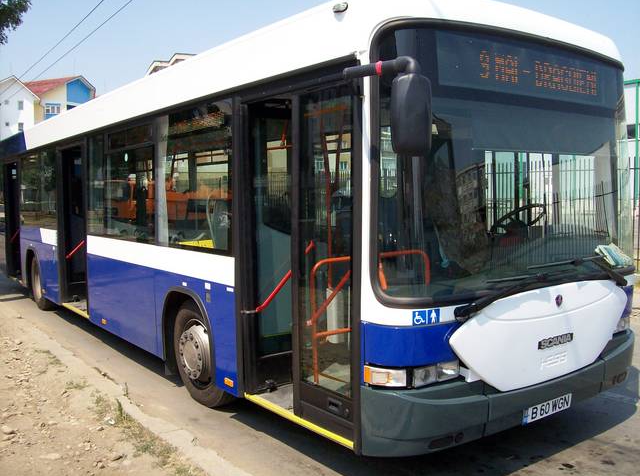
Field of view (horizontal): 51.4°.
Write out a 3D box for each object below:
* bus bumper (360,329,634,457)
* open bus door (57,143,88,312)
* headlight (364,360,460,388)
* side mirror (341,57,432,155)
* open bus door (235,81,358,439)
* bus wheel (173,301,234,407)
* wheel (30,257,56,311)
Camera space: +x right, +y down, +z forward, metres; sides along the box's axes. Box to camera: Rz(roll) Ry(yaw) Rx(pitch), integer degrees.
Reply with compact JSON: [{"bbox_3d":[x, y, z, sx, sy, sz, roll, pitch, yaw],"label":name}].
[{"bbox_3d":[1.389,1.043,4.590,2.500,0.470,0.440,-3,4,-35],"label":"bus bumper"},{"bbox_3d":[-3.341,-0.135,9.158,0.180,2.280,1.380,-3,4,-35],"label":"open bus door"},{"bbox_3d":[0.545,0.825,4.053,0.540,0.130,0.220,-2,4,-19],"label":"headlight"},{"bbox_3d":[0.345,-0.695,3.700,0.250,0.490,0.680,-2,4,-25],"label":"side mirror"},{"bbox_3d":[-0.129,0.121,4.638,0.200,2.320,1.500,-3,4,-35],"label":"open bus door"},{"bbox_3d":[-0.997,1.016,6.088,0.300,0.950,0.950,-3,4,-35],"label":"bus wheel"},{"bbox_3d":[-4.545,0.728,11.152,0.320,0.950,0.940,-3,4,-35],"label":"wheel"}]

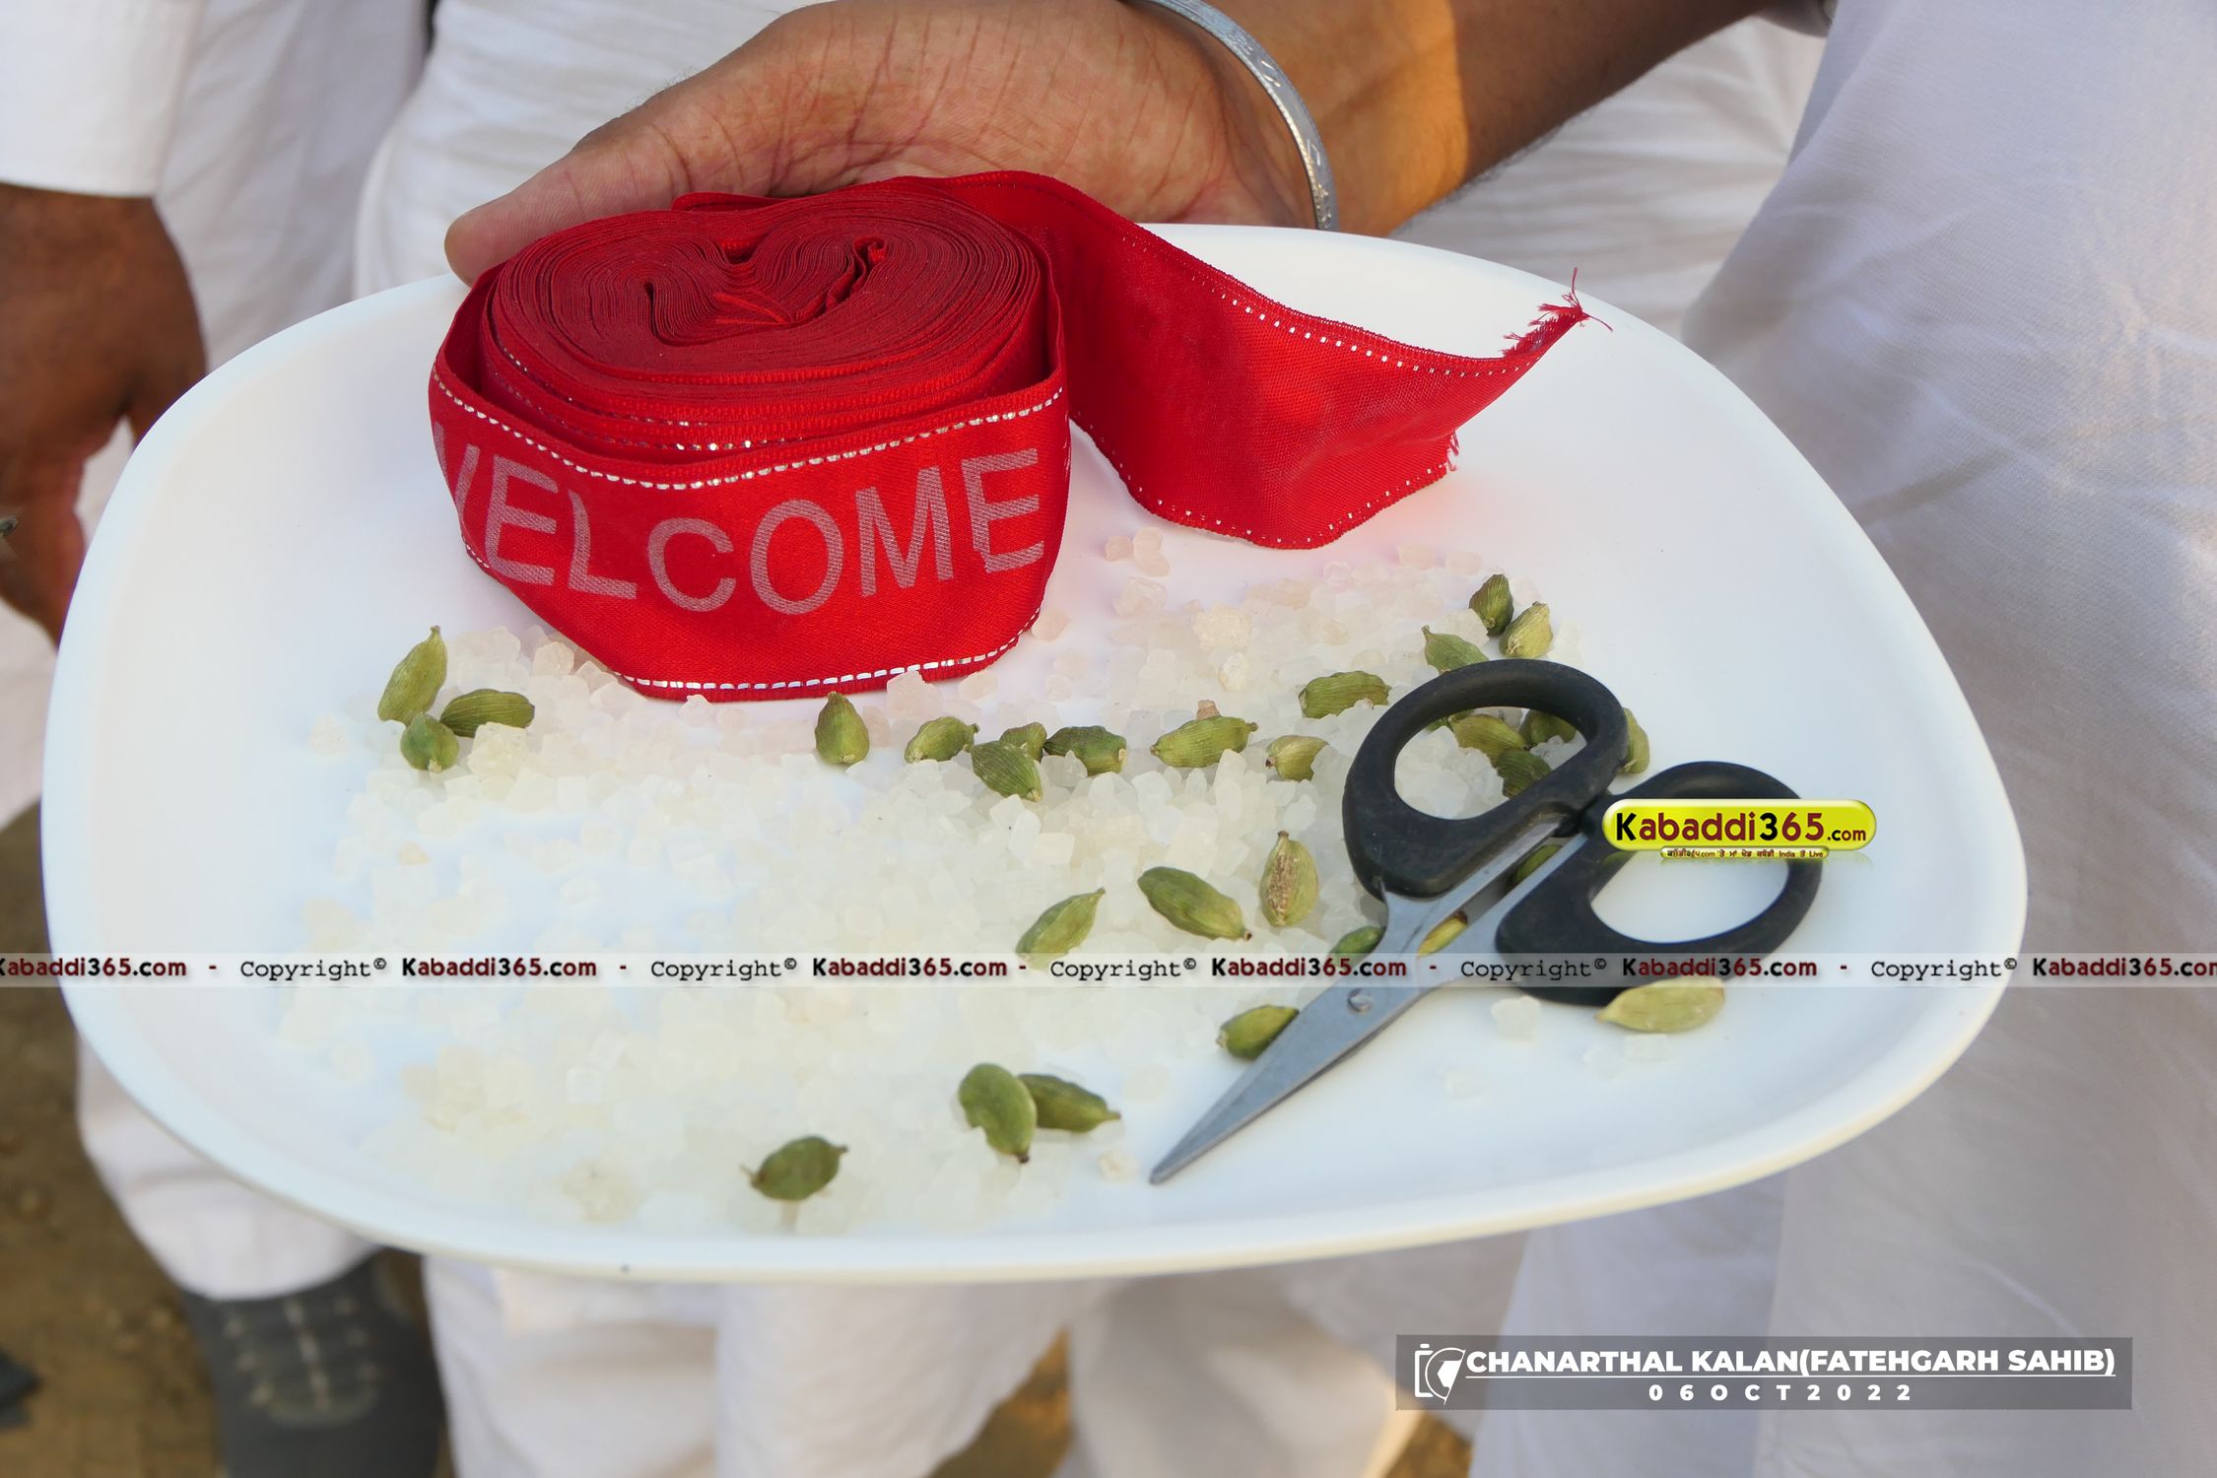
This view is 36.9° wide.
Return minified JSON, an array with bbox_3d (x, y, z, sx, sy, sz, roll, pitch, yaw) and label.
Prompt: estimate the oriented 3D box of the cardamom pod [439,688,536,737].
[{"bbox_3d":[-0.096,-0.004,0.512,0.015,0.008,0.008,-11,39,-19],"label":"cardamom pod"}]

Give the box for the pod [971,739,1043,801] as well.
[{"bbox_3d":[-0.015,0.005,0.507,0.008,0.007,0.015,-25,45,-33],"label":"pod"}]

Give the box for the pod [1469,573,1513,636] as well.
[{"bbox_3d":[0.065,-0.023,0.565,0.007,0.007,0.017,7,35,7],"label":"pod"}]

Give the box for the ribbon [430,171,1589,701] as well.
[{"bbox_3d":[-0.015,-0.055,0.572,0.196,0.049,0.096,-2,35,-6],"label":"ribbon"}]

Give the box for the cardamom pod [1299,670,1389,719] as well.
[{"bbox_3d":[0.038,-0.007,0.534,0.016,0.008,0.008,-9,36,-16],"label":"cardamom pod"}]

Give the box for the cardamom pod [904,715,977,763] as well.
[{"bbox_3d":[-0.026,0.000,0.512,0.014,0.007,0.008,-25,45,-33],"label":"cardamom pod"}]

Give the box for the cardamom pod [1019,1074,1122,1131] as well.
[{"bbox_3d":[-0.006,0.050,0.454,0.016,0.007,0.007,13,36,15],"label":"cardamom pod"}]

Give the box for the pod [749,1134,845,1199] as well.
[{"bbox_3d":[-0.041,0.057,0.438,0.013,0.008,0.008,-19,40,-28],"label":"pod"}]

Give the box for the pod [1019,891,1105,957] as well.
[{"bbox_3d":[-0.007,0.029,0.527,0.008,0.007,0.018,28,48,33],"label":"pod"}]

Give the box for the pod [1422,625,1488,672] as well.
[{"bbox_3d":[0.057,-0.013,0.536,0.009,0.008,0.017,-23,44,-31],"label":"pod"}]

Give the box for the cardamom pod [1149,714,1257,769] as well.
[{"bbox_3d":[0.015,0.000,0.520,0.018,0.008,0.008,-13,37,-21],"label":"cardamom pod"}]

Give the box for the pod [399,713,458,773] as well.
[{"bbox_3d":[-0.103,0.000,0.505,0.008,0.007,0.014,-14,40,-22],"label":"pod"}]

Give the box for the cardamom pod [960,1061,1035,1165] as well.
[{"bbox_3d":[-0.015,0.050,0.446,0.009,0.008,0.018,-10,39,-18],"label":"cardamom pod"}]

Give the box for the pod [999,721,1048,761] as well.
[{"bbox_3d":[-0.013,0.001,0.512,0.007,0.007,0.012,11,37,11],"label":"pod"}]

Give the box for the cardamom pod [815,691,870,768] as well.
[{"bbox_3d":[-0.041,-0.002,0.513,0.008,0.008,0.016,-4,37,-10],"label":"cardamom pod"}]

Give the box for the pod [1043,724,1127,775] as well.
[{"bbox_3d":[-0.004,0.002,0.518,0.013,0.008,0.008,7,35,7],"label":"pod"}]

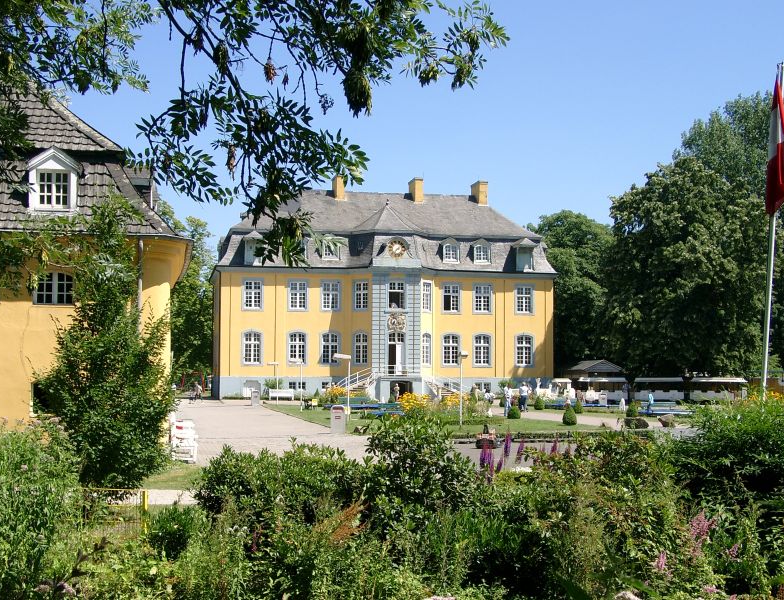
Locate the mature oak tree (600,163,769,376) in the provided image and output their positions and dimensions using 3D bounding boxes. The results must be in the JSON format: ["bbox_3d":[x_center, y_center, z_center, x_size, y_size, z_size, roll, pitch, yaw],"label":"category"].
[{"bbox_3d":[27.826,-1.972,110.805,15.300,23.450,14.500,0,-4,0],"label":"mature oak tree"}]

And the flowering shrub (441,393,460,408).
[{"bbox_3d":[3.482,6.057,68.787,1.250,1.080,1.200,0,-4,3],"label":"flowering shrub"}]

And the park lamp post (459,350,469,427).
[{"bbox_3d":[2.804,3.472,44.936,0.270,2.980,0.700,2,-4,-20],"label":"park lamp post"}]

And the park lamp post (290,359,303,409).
[{"bbox_3d":[-5.683,5.049,67.974,0.850,3.120,0.250,1,-4,-10],"label":"park lamp post"}]

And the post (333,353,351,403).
[{"bbox_3d":[-2.359,4.089,53.756,0.850,3.130,0.250,1,-4,-10],"label":"post"}]

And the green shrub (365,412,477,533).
[{"bbox_3d":[0.387,2.295,15.552,1.500,1.500,1.450,0,-4,0],"label":"green shrub"}]

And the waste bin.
[{"bbox_3d":[-1.791,4.096,39.573,0.490,0.980,0.460,0,-4,5],"label":"waste bin"}]

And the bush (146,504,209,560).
[{"bbox_3d":[-2.278,2.439,12.295,0.600,0.560,0.580,1,-4,-11],"label":"bush"}]

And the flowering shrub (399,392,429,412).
[{"bbox_3d":[1.107,5.377,59.443,1.500,1.150,1.400,0,-4,1],"label":"flowering shrub"}]

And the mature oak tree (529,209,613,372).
[{"bbox_3d":[20.185,0.619,126.699,11.000,20.360,11.000,0,-4,0],"label":"mature oak tree"}]

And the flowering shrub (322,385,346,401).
[{"bbox_3d":[-4.563,7.454,91.052,1.900,1.510,1.800,0,-4,0],"label":"flowering shrub"}]

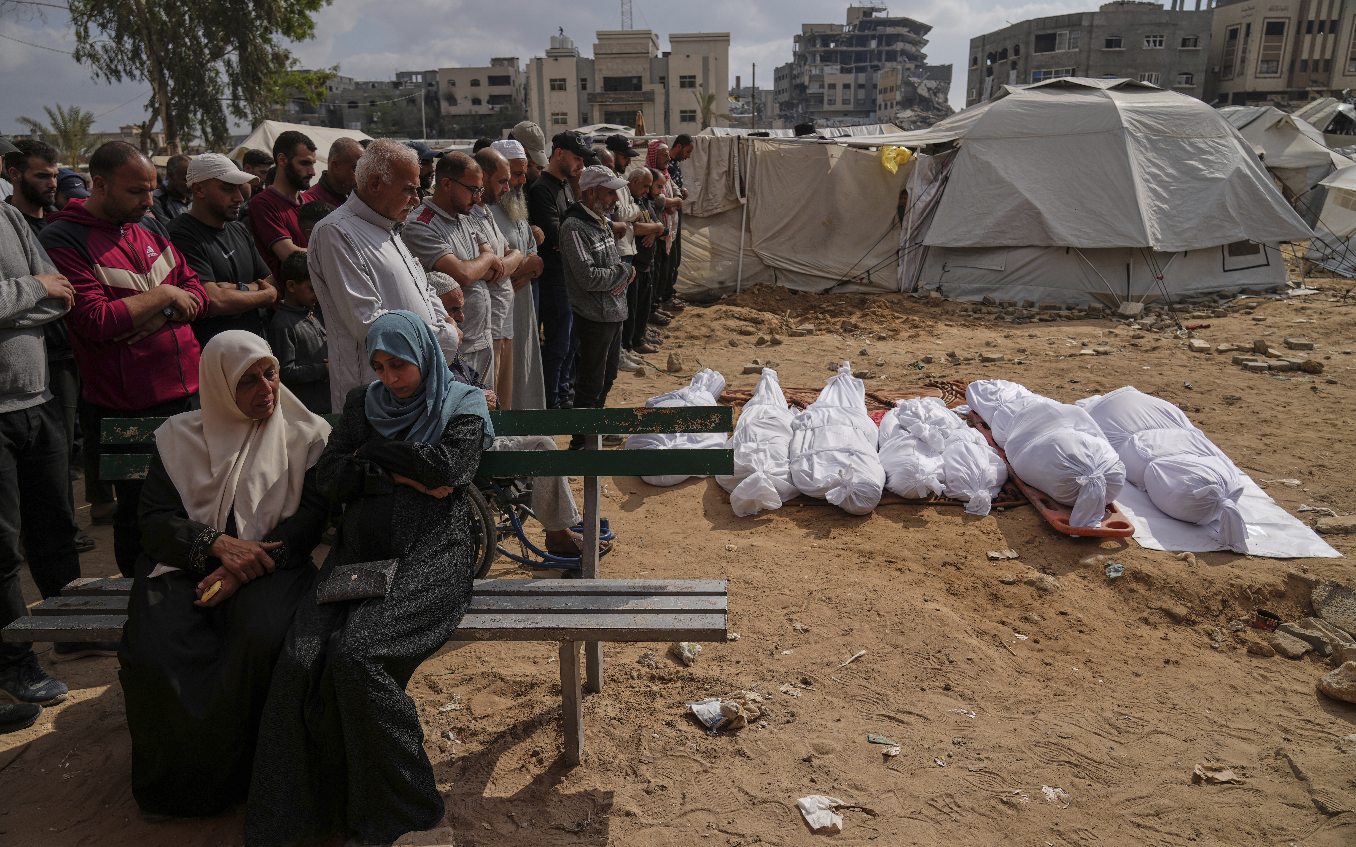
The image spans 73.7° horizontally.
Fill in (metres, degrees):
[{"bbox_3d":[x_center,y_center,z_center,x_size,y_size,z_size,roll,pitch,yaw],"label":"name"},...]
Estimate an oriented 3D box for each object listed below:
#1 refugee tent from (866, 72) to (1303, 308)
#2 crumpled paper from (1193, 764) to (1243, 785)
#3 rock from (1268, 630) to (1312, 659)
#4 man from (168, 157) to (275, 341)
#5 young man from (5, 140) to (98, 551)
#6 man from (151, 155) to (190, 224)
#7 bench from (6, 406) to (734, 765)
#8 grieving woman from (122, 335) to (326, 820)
[{"bbox_3d":[5.600,-3.238,12.288,5.000,2.550,4.600,7,18,21],"label":"refugee tent"},{"bbox_3d":[1.487,0.968,2.491,0.125,0.032,0.080,-1,16,0],"label":"crumpled paper"},{"bbox_3d":[2.144,0.775,3.177,0.145,0.065,0.090,8,19,26],"label":"rock"},{"bbox_3d":[-1.732,-0.211,3.610,0.380,1.690,0.520,3,17,11],"label":"man"},{"bbox_3d":[-2.573,-0.266,3.750,0.380,1.730,0.500,2,17,10],"label":"young man"},{"bbox_3d":[-2.800,-0.695,5.273,0.380,1.700,0.520,3,17,8],"label":"man"},{"bbox_3d":[-0.842,0.473,2.735,2.031,0.911,0.558,0,16,1],"label":"bench"},{"bbox_3d":[-1.208,0.382,2.470,0.560,1.210,0.670,-5,18,-14],"label":"grieving woman"}]

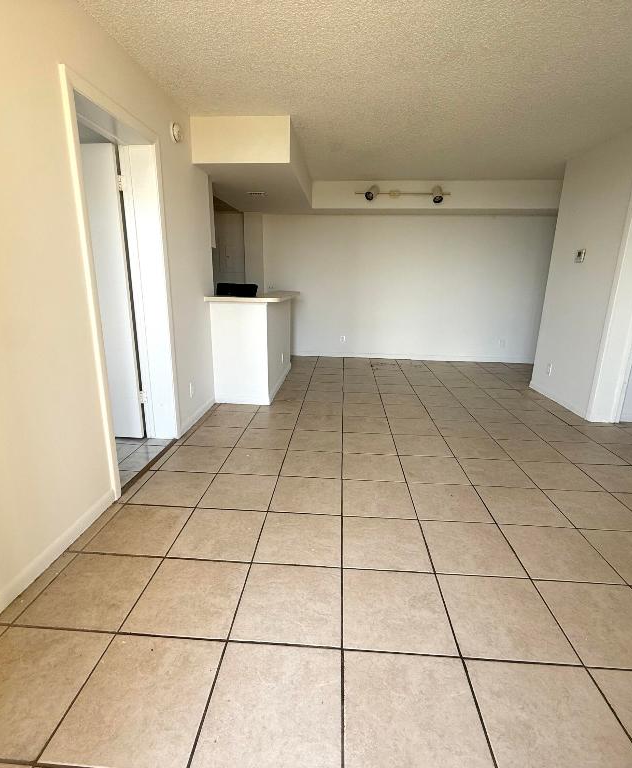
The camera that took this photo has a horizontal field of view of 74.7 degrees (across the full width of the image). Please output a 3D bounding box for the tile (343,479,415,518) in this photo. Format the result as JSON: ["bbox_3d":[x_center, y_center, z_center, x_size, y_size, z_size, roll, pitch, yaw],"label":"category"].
[{"bbox_3d":[0.362,0.672,2.412,0.399,0.012,0.402,2,15,3],"label":"tile"}]

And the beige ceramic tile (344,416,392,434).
[{"bbox_3d":[0.445,0.361,3.603,0.402,0.012,0.402,2,15,3],"label":"beige ceramic tile"}]

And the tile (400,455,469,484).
[{"bbox_3d":[0.797,0.587,2.793,0.402,0.010,0.402,2,15,3],"label":"tile"}]

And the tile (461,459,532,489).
[{"bbox_3d":[1.200,0.598,2.767,0.402,0.012,0.402,2,15,3],"label":"tile"}]

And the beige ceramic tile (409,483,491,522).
[{"bbox_3d":[0.771,0.691,2.400,0.402,0.010,0.402,2,15,3],"label":"beige ceramic tile"}]

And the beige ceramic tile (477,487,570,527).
[{"bbox_3d":[1.170,0.700,2.364,0.399,0.012,0.402,2,15,3],"label":"beige ceramic tile"}]

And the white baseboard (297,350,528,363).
[{"bbox_3d":[1.446,-0.402,6.359,3.771,0.083,0.015,2,15,3],"label":"white baseboard"}]

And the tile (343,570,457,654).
[{"bbox_3d":[0.308,0.882,1.626,0.399,0.012,0.402,2,15,3],"label":"tile"}]

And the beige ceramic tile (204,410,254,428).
[{"bbox_3d":[-0.770,0.317,3.663,0.399,0.012,0.402,2,15,3],"label":"beige ceramic tile"}]

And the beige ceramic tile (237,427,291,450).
[{"bbox_3d":[-0.397,0.436,3.257,0.403,0.012,0.403,2,15,3],"label":"beige ceramic tile"}]

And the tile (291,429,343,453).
[{"bbox_3d":[0.010,0.450,3.233,0.403,0.012,0.403,2,15,3],"label":"tile"}]

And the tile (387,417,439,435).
[{"bbox_3d":[0.850,0.372,3.579,0.403,0.012,0.403,2,15,3],"label":"tile"}]

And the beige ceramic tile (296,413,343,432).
[{"bbox_3d":[0.038,0.344,3.615,0.399,0.012,0.402,2,15,3],"label":"beige ceramic tile"}]

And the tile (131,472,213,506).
[{"bbox_3d":[-0.852,0.633,2.491,0.402,0.012,0.402,2,15,3],"label":"tile"}]

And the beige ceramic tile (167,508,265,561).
[{"bbox_3d":[-0.472,0.751,2.071,0.402,0.012,0.402,2,15,3],"label":"beige ceramic tile"}]

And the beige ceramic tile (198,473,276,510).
[{"bbox_3d":[-0.450,0.649,2.470,0.403,0.012,0.403,2,15,3],"label":"beige ceramic tile"}]

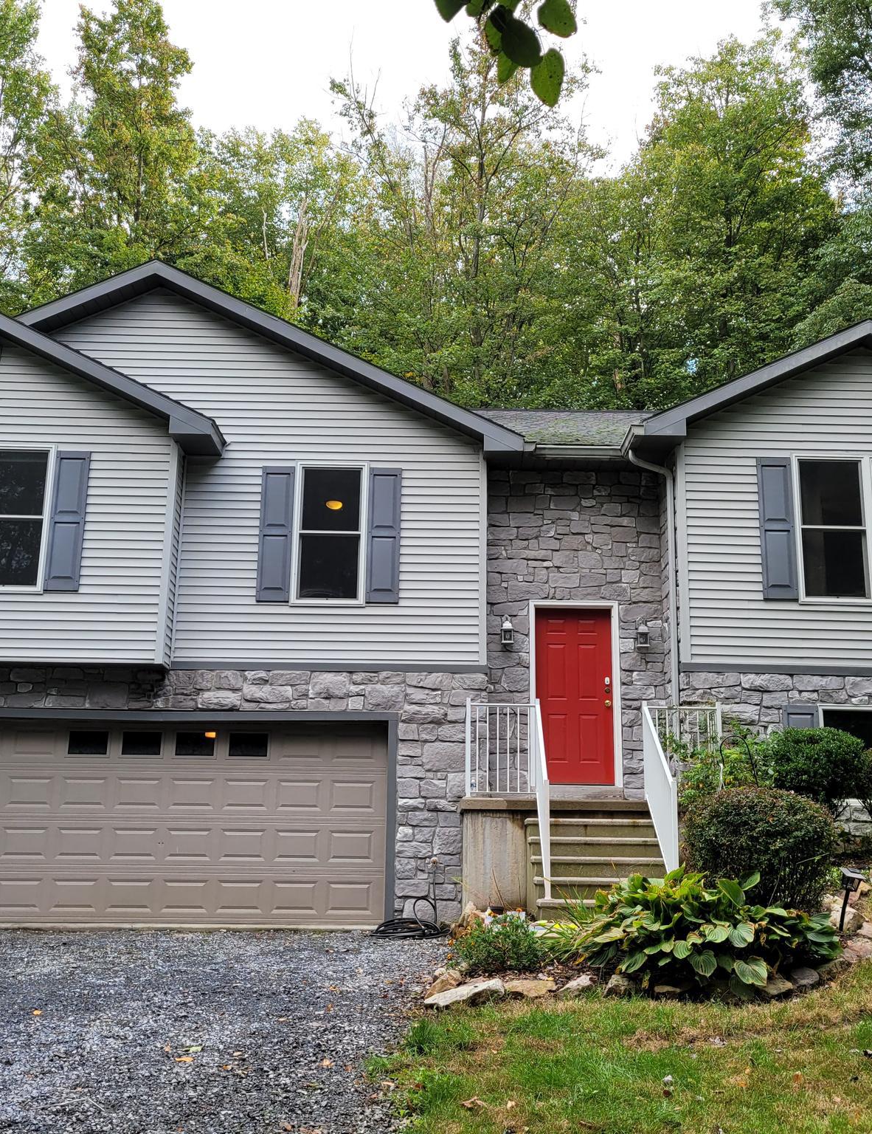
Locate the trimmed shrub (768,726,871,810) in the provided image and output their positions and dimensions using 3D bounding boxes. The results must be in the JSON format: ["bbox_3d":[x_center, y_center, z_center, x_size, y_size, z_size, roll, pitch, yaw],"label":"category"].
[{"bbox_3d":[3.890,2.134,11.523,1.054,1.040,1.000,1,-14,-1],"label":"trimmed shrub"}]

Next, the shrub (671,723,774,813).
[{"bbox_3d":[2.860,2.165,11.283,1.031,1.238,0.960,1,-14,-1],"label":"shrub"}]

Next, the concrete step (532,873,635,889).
[{"bbox_3d":[1.555,2.912,10.344,1.330,0.170,0.310,1,-13,-1],"label":"concrete step"}]

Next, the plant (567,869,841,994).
[{"bbox_3d":[1.717,2.321,7.353,1.620,0.620,1.200,1,-13,-1],"label":"plant"}]

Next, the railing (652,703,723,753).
[{"bbox_3d":[2.624,1.913,11.874,0.775,0.983,0.060,1,-14,-1],"label":"railing"}]

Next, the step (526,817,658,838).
[{"bbox_3d":[1.578,2.665,11.530,1.375,0.180,0.290,1,-14,-1],"label":"step"}]

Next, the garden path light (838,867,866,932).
[{"bbox_3d":[2.771,2.209,7.558,0.140,0.410,0.140,13,-9,2],"label":"garden path light"}]

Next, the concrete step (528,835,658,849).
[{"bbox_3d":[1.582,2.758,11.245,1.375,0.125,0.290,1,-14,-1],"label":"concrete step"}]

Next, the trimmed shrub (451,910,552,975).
[{"bbox_3d":[0.495,2.814,8.493,0.730,0.450,0.650,1,-13,-1],"label":"trimmed shrub"}]

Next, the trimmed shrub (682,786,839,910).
[{"bbox_3d":[2.882,2.506,10.069,1.403,1.108,1.320,1,-14,-1],"label":"trimmed shrub"}]

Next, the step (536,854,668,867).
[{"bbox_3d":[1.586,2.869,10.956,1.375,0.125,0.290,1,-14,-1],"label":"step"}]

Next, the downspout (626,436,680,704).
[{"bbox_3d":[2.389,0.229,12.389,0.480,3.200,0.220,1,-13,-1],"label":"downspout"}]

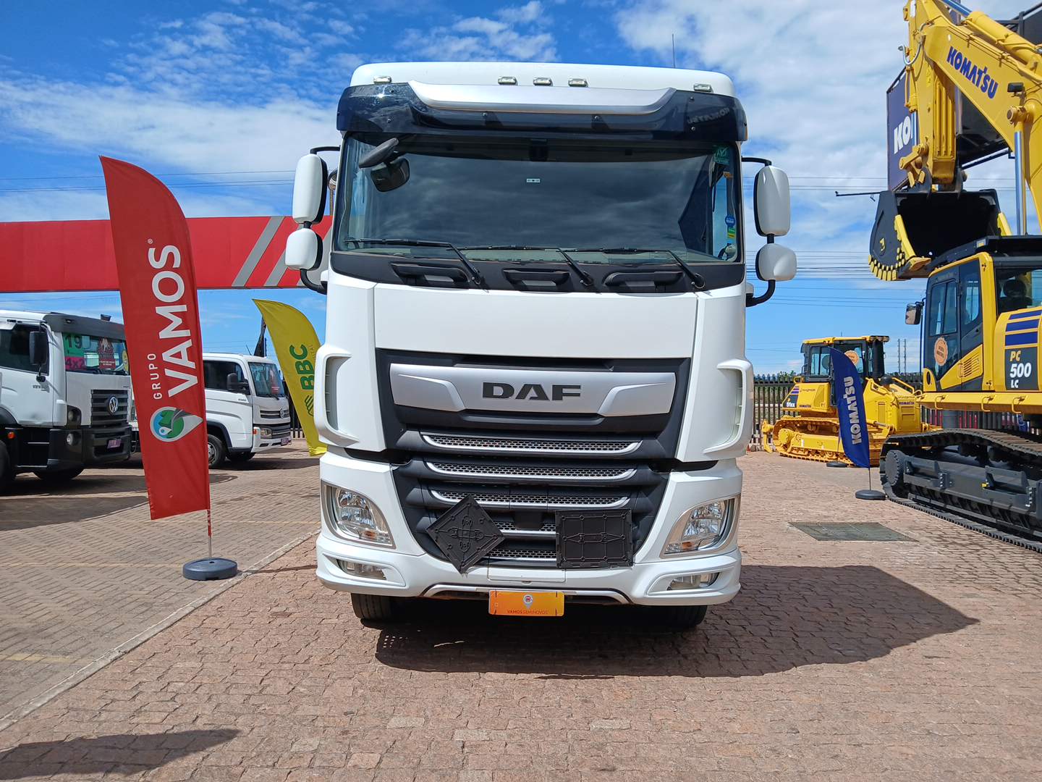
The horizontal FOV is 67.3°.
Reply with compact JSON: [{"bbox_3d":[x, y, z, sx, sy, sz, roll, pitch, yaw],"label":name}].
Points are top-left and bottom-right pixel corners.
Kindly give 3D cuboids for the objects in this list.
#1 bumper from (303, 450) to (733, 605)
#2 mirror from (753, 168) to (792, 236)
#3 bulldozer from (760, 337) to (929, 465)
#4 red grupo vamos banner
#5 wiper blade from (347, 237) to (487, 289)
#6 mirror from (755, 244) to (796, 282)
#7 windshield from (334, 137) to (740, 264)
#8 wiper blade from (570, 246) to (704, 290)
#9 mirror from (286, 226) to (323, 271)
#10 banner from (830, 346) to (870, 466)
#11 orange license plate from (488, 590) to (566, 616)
[{"bbox_3d":[0.046,0.775,4.450,2.460,0.800,0.600,1,-1,0],"label":"bumper"},{"bbox_3d":[1.508,-1.137,4.700,0.200,0.420,0.140,2,-1,-8],"label":"mirror"},{"bbox_3d":[8.413,0.227,19.800,2.500,2.950,4.700,1,-1,-23],"label":"bulldozer"},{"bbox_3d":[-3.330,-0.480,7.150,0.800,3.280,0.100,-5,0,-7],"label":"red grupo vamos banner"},{"bbox_3d":[-0.605,-0.735,4.500,0.800,0.270,0.170,1,-1,1],"label":"wiper blade"},{"bbox_3d":[1.535,-0.775,4.720,0.235,0.230,0.140,1,-1,-9],"label":"mirror"},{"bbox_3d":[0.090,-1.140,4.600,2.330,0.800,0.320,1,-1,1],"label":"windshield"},{"bbox_3d":[0.663,-0.705,4.470,0.770,0.225,0.140,1,-1,1],"label":"wiper blade"},{"bbox_3d":[-1.303,-0.853,4.700,0.210,0.260,0.150,1,-1,14],"label":"mirror"},{"bbox_3d":[5.260,0.280,12.500,0.530,1.930,0.100,-7,0,11],"label":"banner"},{"bbox_3d":[0.030,1.135,4.180,0.400,0.135,0.020,1,-1,0],"label":"orange license plate"}]

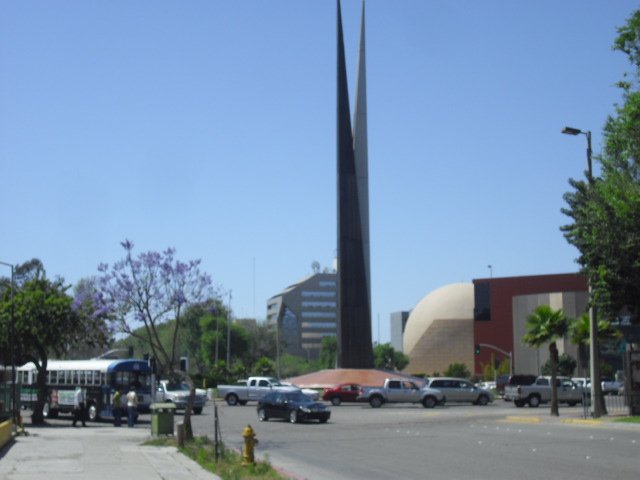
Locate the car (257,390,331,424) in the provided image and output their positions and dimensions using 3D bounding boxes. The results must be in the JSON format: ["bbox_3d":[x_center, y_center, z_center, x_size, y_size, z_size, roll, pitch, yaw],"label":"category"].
[{"bbox_3d":[-1.250,7.524,46.091,1.710,1.430,4.250,5,-9,-33],"label":"car"}]

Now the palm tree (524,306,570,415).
[{"bbox_3d":[10.932,5.857,49.649,2.250,5.416,2.250,0,-7,0],"label":"palm tree"}]

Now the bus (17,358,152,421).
[{"bbox_3d":[-12.600,7.920,54.000,2.500,3.100,10.000,6,-10,-41],"label":"bus"}]

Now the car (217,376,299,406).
[{"bbox_3d":[-3.971,10.039,67.419,5.600,1.870,1.970,-2,-8,18],"label":"car"}]

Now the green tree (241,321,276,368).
[{"bbox_3d":[-6.350,12.223,105.498,3.900,7.730,3.900,0,-7,0],"label":"green tree"}]

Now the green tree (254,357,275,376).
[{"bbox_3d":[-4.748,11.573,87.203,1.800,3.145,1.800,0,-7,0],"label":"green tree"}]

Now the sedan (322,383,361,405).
[{"bbox_3d":[2.350,10.281,67.693,4.300,1.460,1.750,0,-7,0],"label":"sedan"}]

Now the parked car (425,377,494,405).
[{"bbox_3d":[9.054,9.858,66.112,4.600,1.730,1.820,1,-8,-10],"label":"parked car"}]

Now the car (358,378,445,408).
[{"bbox_3d":[5.065,9.508,63.317,5.400,1.820,1.870,1,-7,-5],"label":"car"}]

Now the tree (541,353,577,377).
[{"bbox_3d":[22.281,12.594,95.263,3.400,4.086,3.400,0,-7,0],"label":"tree"}]

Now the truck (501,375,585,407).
[{"bbox_3d":[13.950,9.393,62.420,5.600,1.880,1.980,3,-8,-20],"label":"truck"}]

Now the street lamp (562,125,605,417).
[{"bbox_3d":[12.673,1.336,48.909,1.900,14.107,0.500,0,-7,0],"label":"street lamp"}]

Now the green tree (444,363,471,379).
[{"bbox_3d":[15.550,15.501,115.204,2.950,3.200,2.950,0,-7,0],"label":"green tree"}]

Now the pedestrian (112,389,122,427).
[{"bbox_3d":[-8.343,6.886,42.104,0.460,1.640,0.330,-3,-8,23],"label":"pedestrian"}]

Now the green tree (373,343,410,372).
[{"bbox_3d":[9.013,16.062,130.379,4.400,5.950,4.400,0,-7,0],"label":"green tree"}]

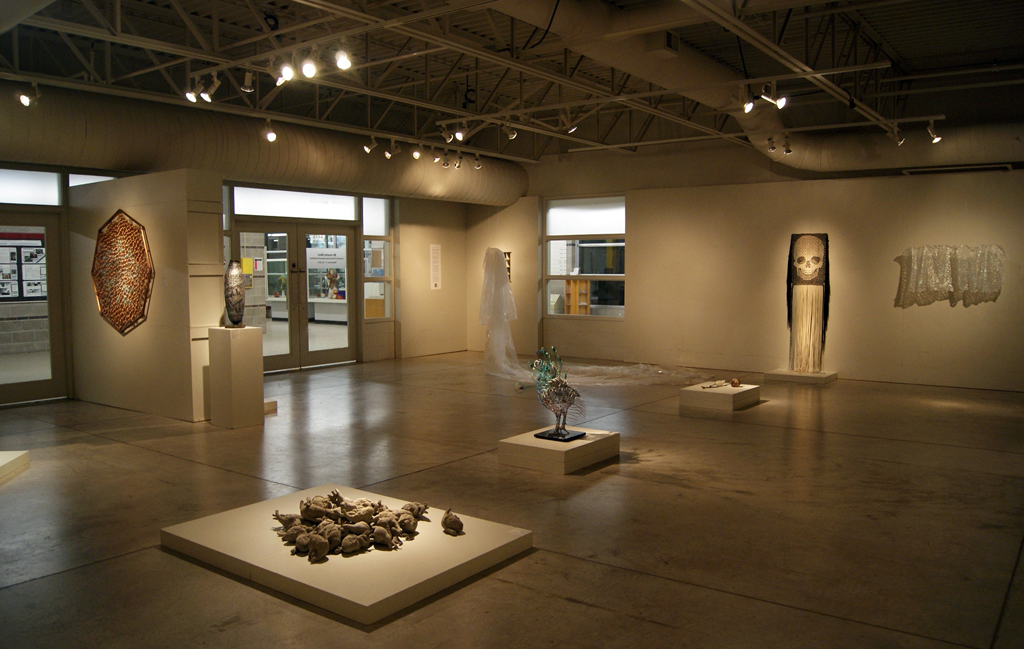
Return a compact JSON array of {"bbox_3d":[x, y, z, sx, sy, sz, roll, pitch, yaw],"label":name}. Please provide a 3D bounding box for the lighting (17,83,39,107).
[{"bbox_3d":[-4.590,-2.170,7.277,0.140,0.200,0.180,2,4,23],"label":"lighting"}]

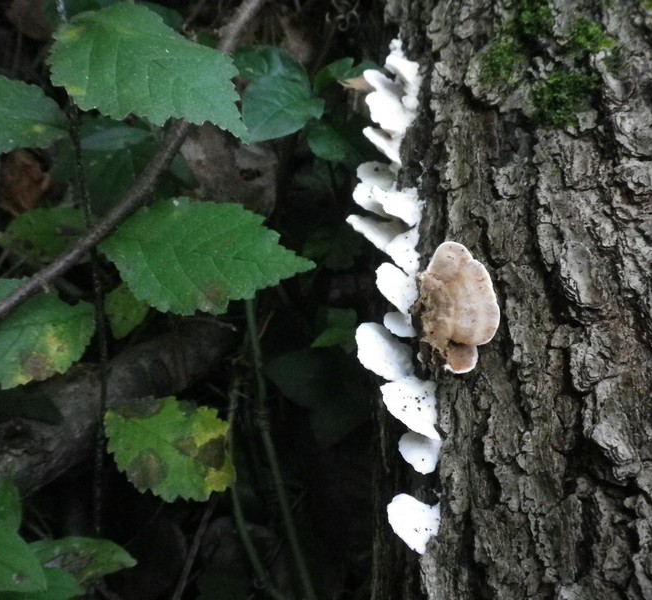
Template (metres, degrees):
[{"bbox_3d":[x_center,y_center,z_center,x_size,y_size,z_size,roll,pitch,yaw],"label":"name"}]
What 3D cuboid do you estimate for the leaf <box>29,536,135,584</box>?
[{"bbox_3d":[-0.155,0.163,0.502,0.077,0.014,0.032,2,41,2],"label":"leaf"}]

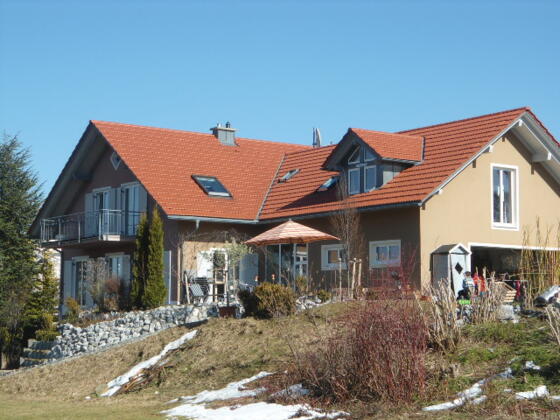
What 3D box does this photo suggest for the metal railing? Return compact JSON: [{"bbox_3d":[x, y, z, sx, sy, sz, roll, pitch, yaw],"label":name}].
[{"bbox_3d":[-7.351,0.815,47.006,1.894,1.139,5.094,4,-7,-36],"label":"metal railing"}]

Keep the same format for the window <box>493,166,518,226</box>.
[{"bbox_3d":[7.666,-0.413,40.872,1.280,2.189,0.160,4,-7,-36],"label":"window"}]

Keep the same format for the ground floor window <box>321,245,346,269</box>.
[{"bbox_3d":[1.963,1.665,41.988,0.160,0.883,1.549,4,-7,-36],"label":"ground floor window"}]

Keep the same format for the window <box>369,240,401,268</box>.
[{"bbox_3d":[3.529,1.484,39.818,0.160,0.922,1.613,4,-7,-36],"label":"window"}]

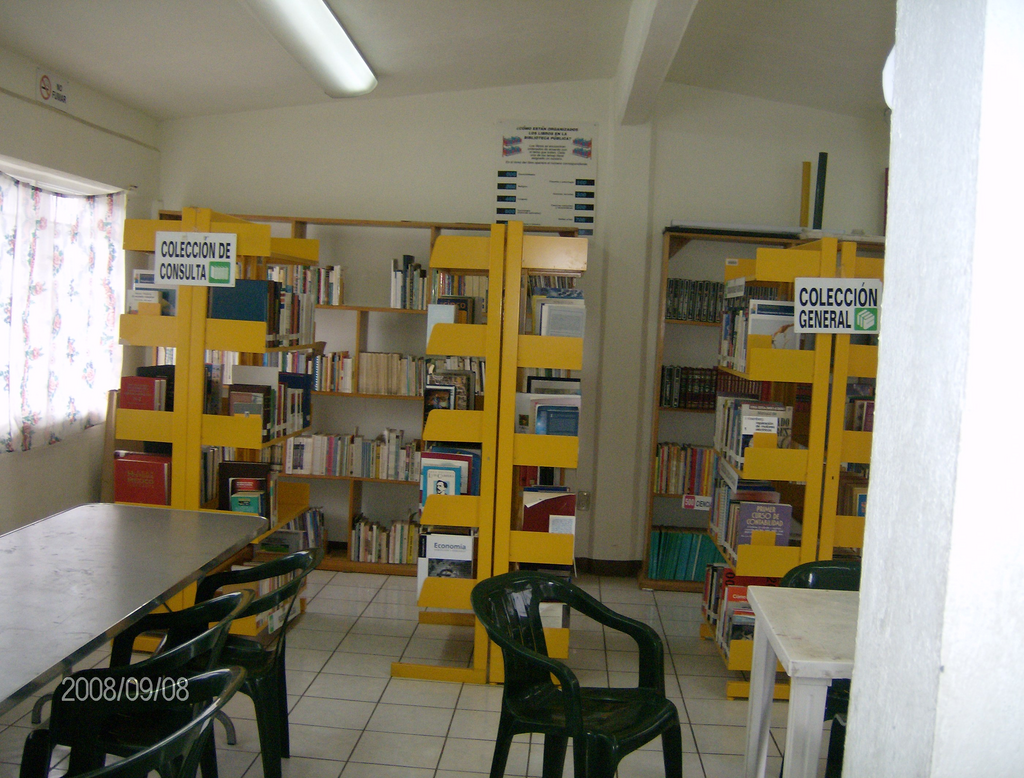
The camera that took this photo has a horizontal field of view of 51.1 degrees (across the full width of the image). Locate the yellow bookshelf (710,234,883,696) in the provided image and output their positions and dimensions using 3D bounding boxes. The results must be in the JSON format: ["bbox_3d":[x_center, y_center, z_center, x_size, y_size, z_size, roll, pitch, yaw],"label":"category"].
[{"bbox_3d":[1.322,0.331,4.908,0.673,1.966,0.876,3,4,3],"label":"yellow bookshelf"}]

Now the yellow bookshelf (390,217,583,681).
[{"bbox_3d":[-0.071,0.258,4.971,0.767,1.972,0.870,3,4,3],"label":"yellow bookshelf"}]

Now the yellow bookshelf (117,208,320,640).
[{"bbox_3d":[-1.401,0.181,5.137,0.667,1.978,0.864,3,4,3],"label":"yellow bookshelf"}]

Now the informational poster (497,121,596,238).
[{"bbox_3d":[0.210,-1.270,6.508,0.616,0.701,0.019,3,4,3],"label":"informational poster"}]

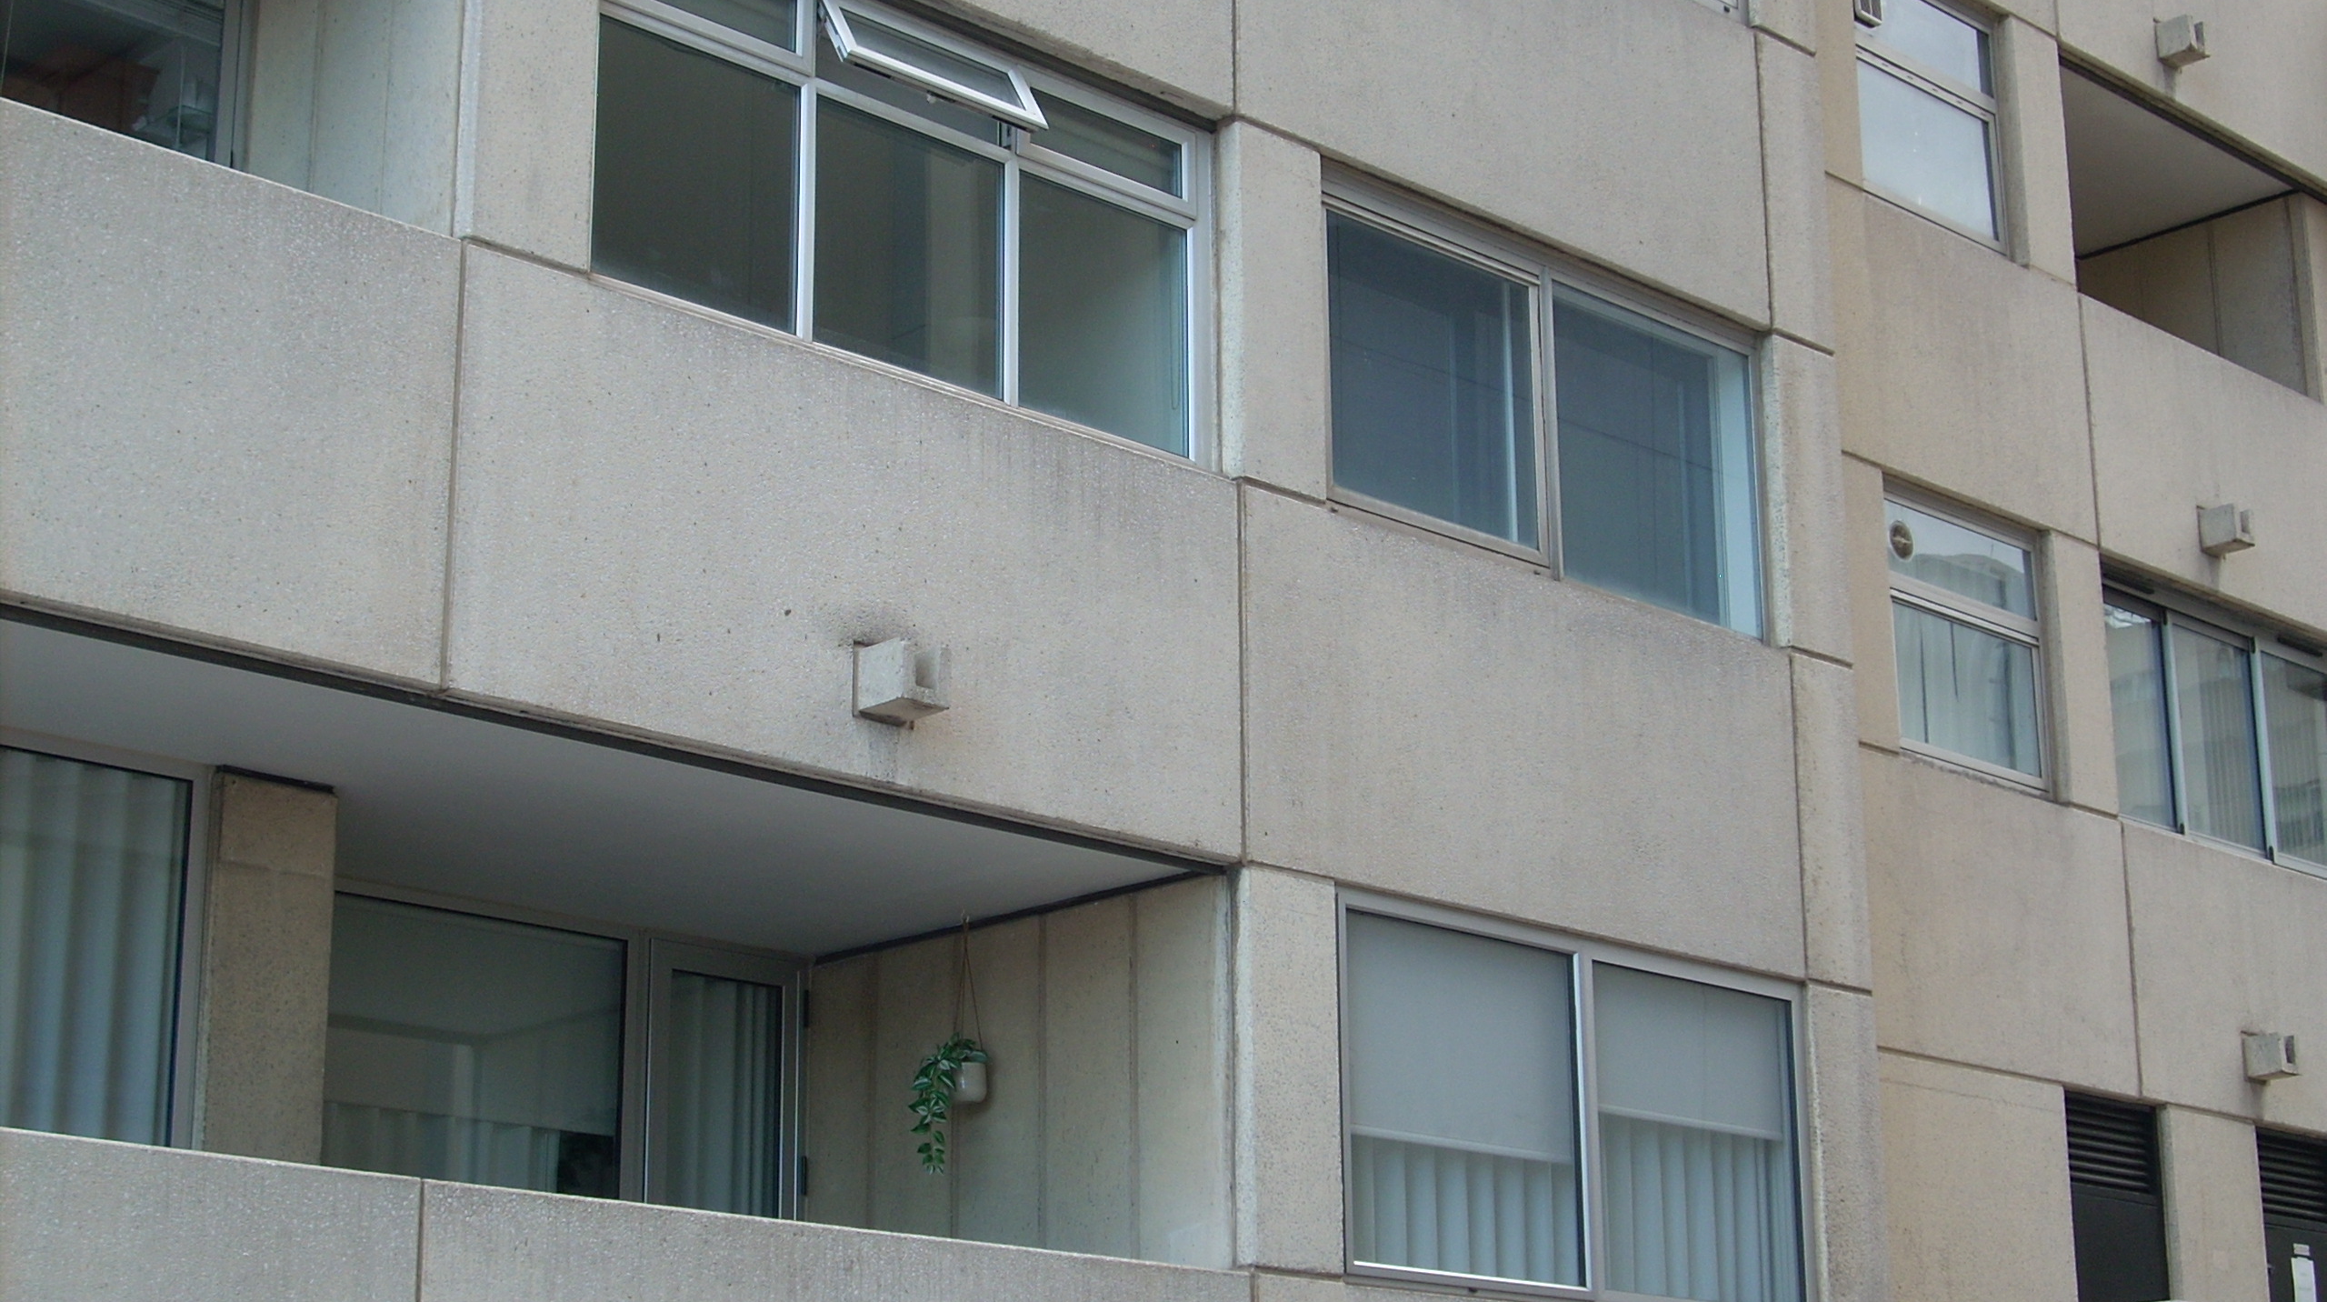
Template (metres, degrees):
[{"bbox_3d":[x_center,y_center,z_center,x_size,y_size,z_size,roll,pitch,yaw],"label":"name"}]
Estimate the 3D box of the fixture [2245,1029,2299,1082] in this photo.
[{"bbox_3d":[5.316,1.936,17.351,0.200,0.205,0.200,15,-22,-41],"label":"fixture"}]

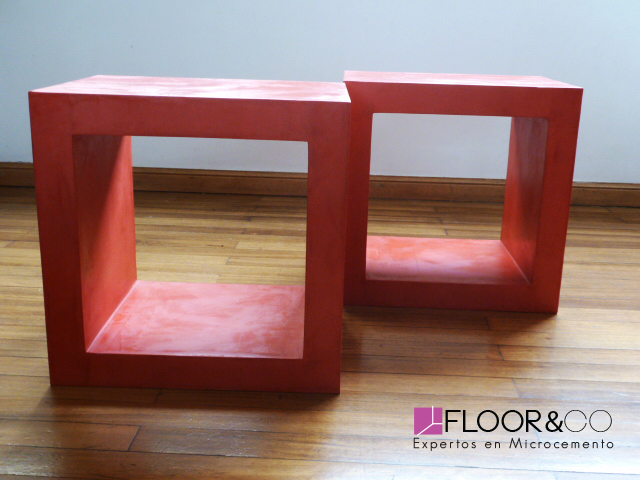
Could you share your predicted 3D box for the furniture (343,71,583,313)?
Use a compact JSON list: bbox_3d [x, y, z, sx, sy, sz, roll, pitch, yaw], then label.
[{"bbox_3d":[0.270,-0.120,1.526,0.449,0.450,0.320,2,17,2],"label":"furniture"}]

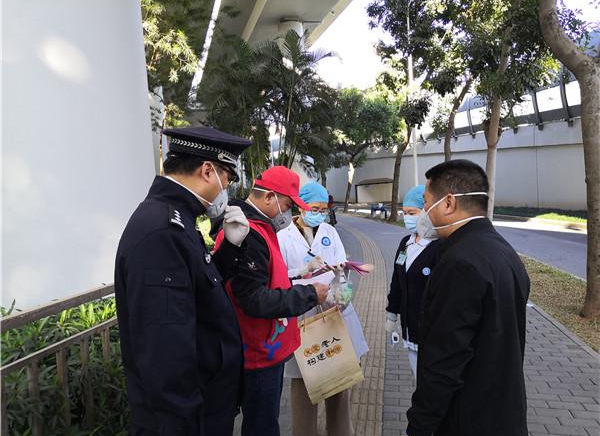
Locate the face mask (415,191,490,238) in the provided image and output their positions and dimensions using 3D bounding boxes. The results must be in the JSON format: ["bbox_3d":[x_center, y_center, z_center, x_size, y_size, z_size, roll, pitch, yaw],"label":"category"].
[{"bbox_3d":[0.484,-0.005,1.498,0.225,0.147,0.155,-1,4,32],"label":"face mask"}]

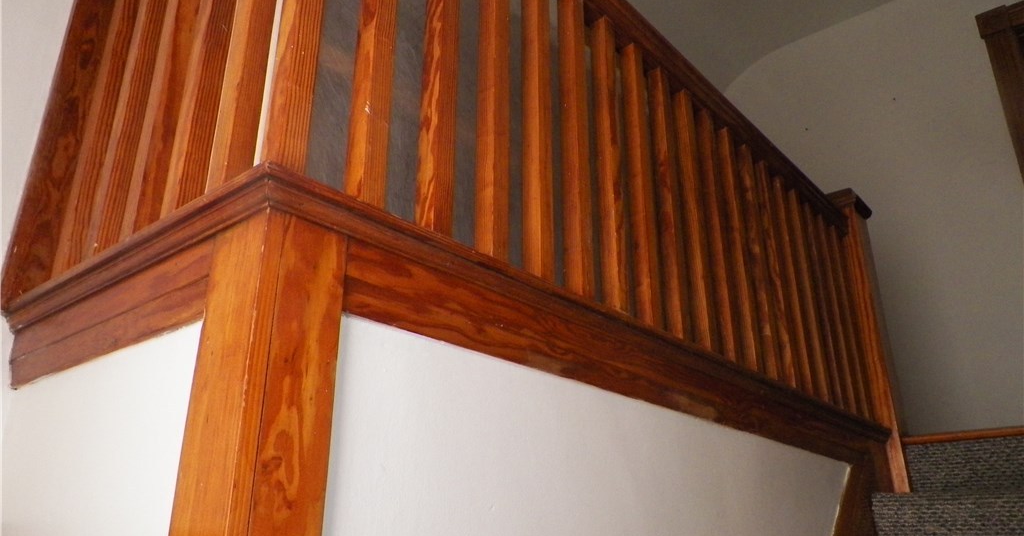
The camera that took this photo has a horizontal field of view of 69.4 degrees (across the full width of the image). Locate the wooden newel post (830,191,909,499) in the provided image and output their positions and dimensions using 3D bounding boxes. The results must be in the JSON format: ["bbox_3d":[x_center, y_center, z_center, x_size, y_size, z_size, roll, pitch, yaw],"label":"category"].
[{"bbox_3d":[1.145,0.237,2.401,0.167,0.988,0.167,-17,-27,37],"label":"wooden newel post"}]

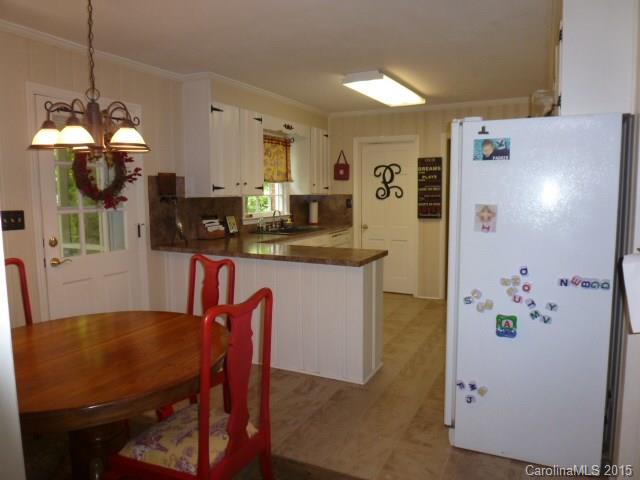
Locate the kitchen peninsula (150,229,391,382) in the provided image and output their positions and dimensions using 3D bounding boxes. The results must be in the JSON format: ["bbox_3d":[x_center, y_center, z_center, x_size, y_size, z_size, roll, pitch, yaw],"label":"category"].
[{"bbox_3d":[-0.471,0.528,3.785,1.986,0.921,0.590,3,7,27],"label":"kitchen peninsula"}]

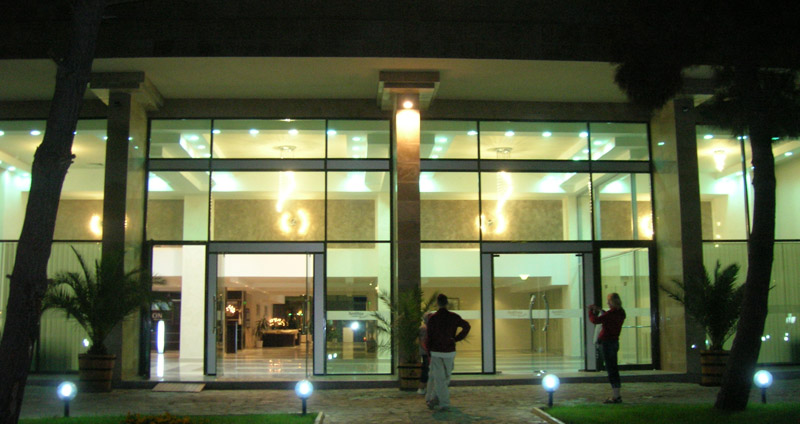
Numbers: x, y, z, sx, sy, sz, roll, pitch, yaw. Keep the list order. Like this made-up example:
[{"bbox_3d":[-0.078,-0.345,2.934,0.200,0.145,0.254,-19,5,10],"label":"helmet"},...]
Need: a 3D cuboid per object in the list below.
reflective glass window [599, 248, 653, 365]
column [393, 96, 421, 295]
[{"bbox_3d":[4.619,1.926,16.056,1.101,2.383,0.080,0,-7,-3],"label":"reflective glass window"},{"bbox_3d":[0.143,0.480,15.502,0.436,5.474,1.250,0,-6,-3],"label":"column"}]

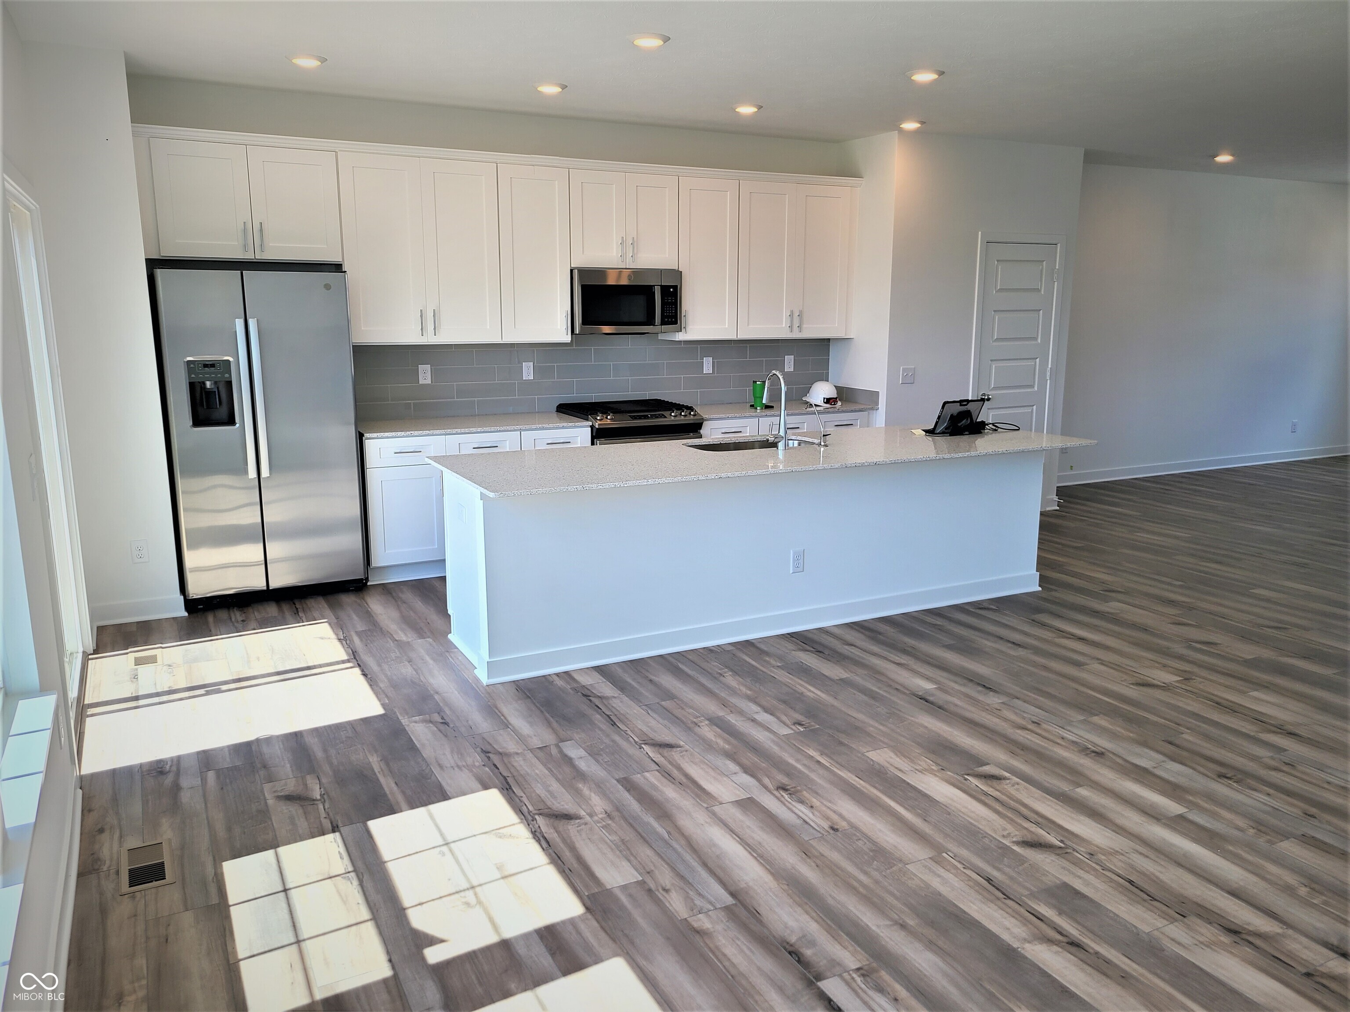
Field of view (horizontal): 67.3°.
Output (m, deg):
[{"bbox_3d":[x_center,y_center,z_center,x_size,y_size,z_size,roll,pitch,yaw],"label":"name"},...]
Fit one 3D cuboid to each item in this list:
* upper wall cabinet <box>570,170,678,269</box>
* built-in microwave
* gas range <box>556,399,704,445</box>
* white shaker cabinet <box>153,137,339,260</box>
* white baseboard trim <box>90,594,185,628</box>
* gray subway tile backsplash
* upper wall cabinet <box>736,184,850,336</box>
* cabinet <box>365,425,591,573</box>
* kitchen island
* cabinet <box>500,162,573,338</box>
[{"bbox_3d":[-0.388,-1.843,6.586,0.762,0.598,0.330,-6,13,-27],"label":"upper wall cabinet"},{"bbox_3d":[-0.376,-1.344,6.668,0.759,0.401,0.389,-6,13,-27],"label":"built-in microwave"},{"bbox_3d":[-0.300,-0.171,6.734,0.757,0.957,0.730,-6,13,-27],"label":"gas range"},{"bbox_3d":[-2.352,-1.652,5.586,0.922,0.602,0.333,-6,13,-27],"label":"white shaker cabinet"},{"bbox_3d":[-2.774,0.543,5.266,0.415,0.105,0.025,-6,13,-27],"label":"white baseboard trim"},{"bbox_3d":[-0.419,-0.916,6.946,3.625,0.510,0.014,-6,13,-27],"label":"gray subway tile backsplash"},{"bbox_3d":[0.764,-1.729,7.229,0.922,1.064,0.333,-6,13,-27],"label":"upper wall cabinet"},{"bbox_3d":[-1.271,-0.070,6.311,1.369,0.843,0.625,-6,13,-27],"label":"cabinet"},{"bbox_3d":[0.564,0.150,5.327,3.473,0.914,0.980,-6,13,-27],"label":"kitchen island"},{"bbox_3d":[-0.929,-1.565,6.353,0.458,1.057,0.330,-6,13,-27],"label":"cabinet"}]

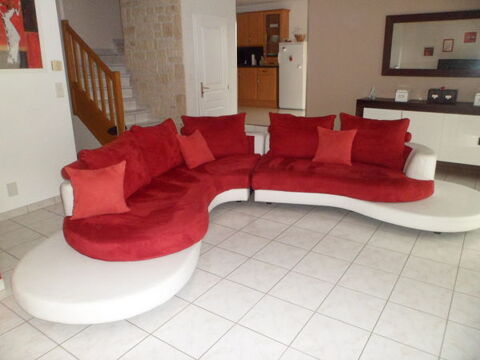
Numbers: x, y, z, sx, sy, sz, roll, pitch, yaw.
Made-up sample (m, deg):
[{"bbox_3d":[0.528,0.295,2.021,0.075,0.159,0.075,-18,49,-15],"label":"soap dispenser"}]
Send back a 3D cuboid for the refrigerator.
[{"bbox_3d":[1.293,-2.356,8.136,0.590,1.420,0.600,11,21,33],"label":"refrigerator"}]

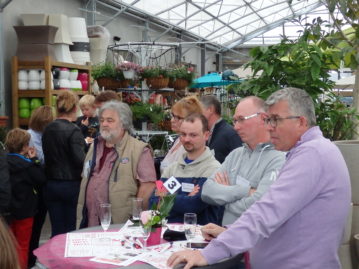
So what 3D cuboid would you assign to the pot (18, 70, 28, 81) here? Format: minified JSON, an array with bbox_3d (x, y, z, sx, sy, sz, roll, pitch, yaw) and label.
[{"bbox_3d":[-1.914,-0.724,6.869,0.122,0.120,0.122,0,3,0],"label":"pot"}]

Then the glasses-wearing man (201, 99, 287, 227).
[{"bbox_3d":[0.356,0.655,2.894,0.360,1.700,0.520,-3,5,-44],"label":"glasses-wearing man"}]

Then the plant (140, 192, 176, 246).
[{"bbox_3d":[-0.082,0.330,2.173,0.135,0.200,0.125,0,3,0],"label":"plant"}]

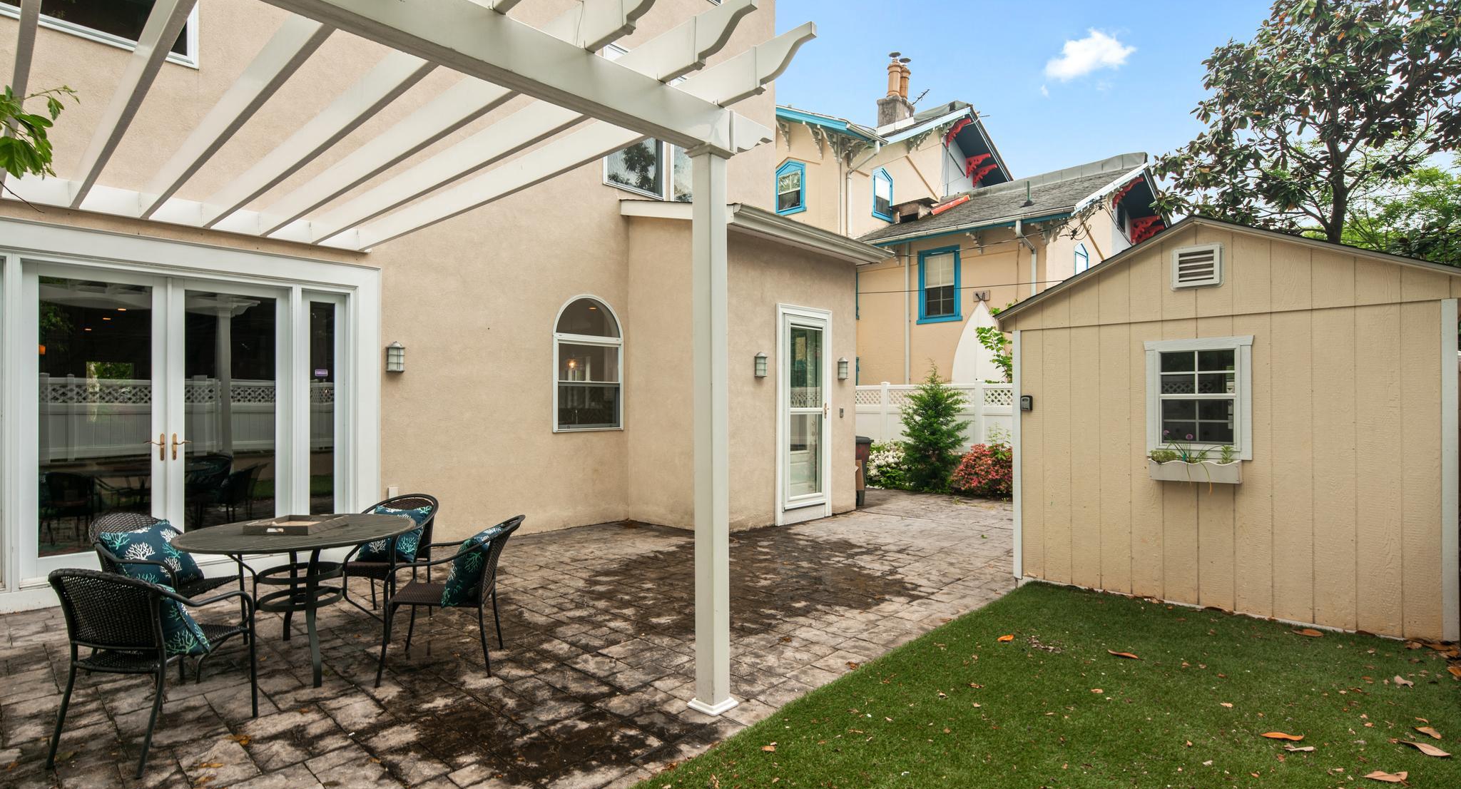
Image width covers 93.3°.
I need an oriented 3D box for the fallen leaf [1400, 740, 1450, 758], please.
[{"bbox_3d":[2.777,1.416,2.754,0.090,0.035,0.155,0,-1,-39],"label":"fallen leaf"}]

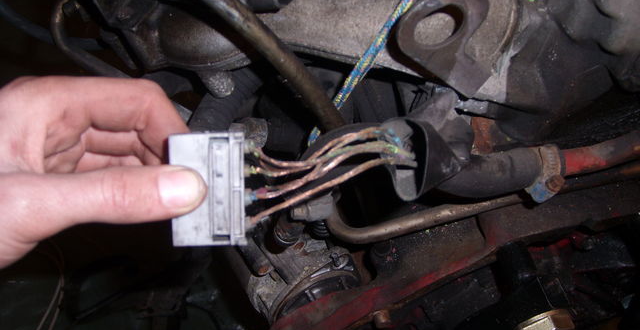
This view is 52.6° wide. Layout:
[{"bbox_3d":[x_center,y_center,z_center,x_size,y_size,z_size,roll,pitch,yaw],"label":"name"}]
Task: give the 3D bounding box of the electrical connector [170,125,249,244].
[{"bbox_3d":[-0.045,0.010,0.267,0.030,0.044,0.020,-2,0,-3],"label":"electrical connector"}]

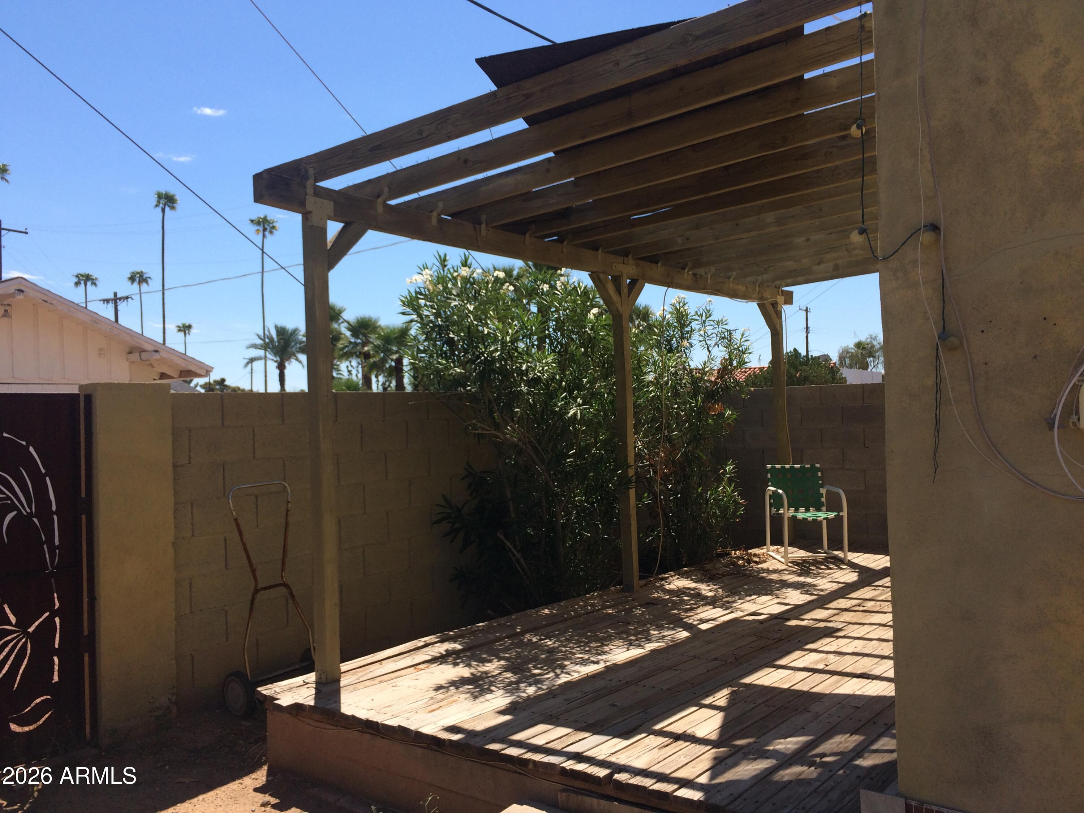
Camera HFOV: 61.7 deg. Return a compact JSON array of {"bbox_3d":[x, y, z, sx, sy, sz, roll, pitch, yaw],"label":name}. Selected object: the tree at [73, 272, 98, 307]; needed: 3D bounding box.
[{"bbox_3d":[-49.030,-5.613,97.960,2.833,17.752,2.833,-1,0,0],"label":"tree"}]

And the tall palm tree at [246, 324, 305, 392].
[{"bbox_3d":[-17.162,-1.568,59.983,4.476,7.666,4.476,-1,0,0],"label":"tall palm tree"}]

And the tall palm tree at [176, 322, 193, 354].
[{"bbox_3d":[-50.899,-4.305,129.965,2.546,15.522,2.546,-1,0,0],"label":"tall palm tree"}]

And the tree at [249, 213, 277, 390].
[{"bbox_3d":[-25.166,-7.480,82.955,2.709,20.110,2.709,-1,0,0],"label":"tree"}]

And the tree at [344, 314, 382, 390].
[{"bbox_3d":[-10.903,-1.743,54.983,2.616,7.647,2.616,-1,0,0],"label":"tree"}]

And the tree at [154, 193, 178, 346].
[{"bbox_3d":[-35.267,-8.783,85.948,2.406,23.265,2.406,-1,0,0],"label":"tree"}]

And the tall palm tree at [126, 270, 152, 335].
[{"bbox_3d":[-43.225,-5.825,97.960,2.742,17.875,2.742,-1,0,0],"label":"tall palm tree"}]

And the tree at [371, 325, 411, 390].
[{"bbox_3d":[-8.798,-1.470,53.984,2.568,6.983,2.568,-1,0,0],"label":"tree"}]

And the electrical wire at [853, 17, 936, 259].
[{"bbox_3d":[1.002,-0.759,2.570,0.220,0.710,0.080,-2,0,38],"label":"electrical wire"}]

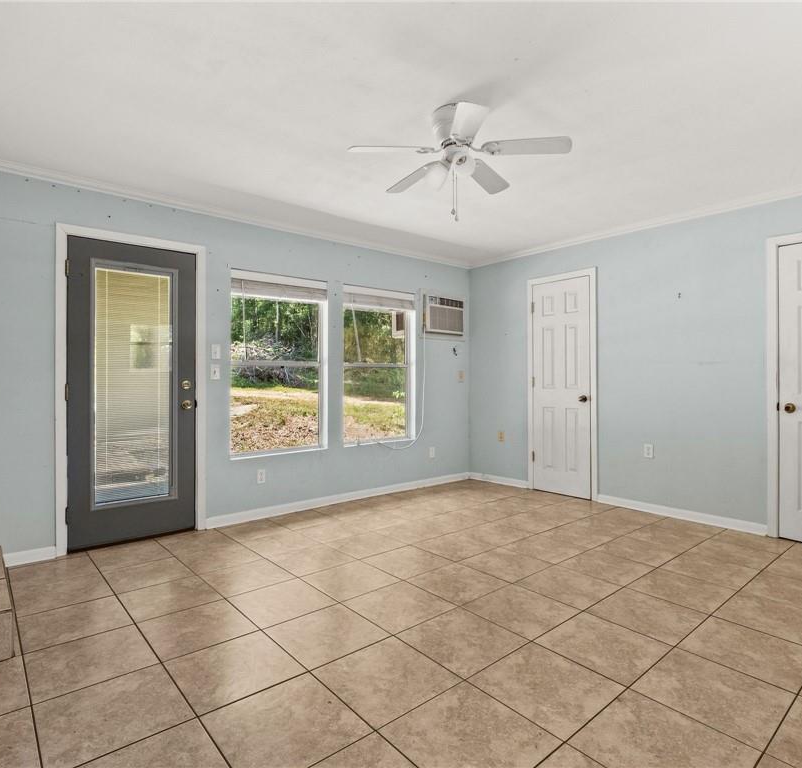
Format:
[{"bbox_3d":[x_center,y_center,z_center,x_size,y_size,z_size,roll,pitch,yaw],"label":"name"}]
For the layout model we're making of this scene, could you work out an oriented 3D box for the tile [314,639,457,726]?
[{"bbox_3d":[-0.055,1.090,1.757,0.405,0.012,0.405,0,0,-40],"label":"tile"}]

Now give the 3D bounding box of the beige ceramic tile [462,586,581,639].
[{"bbox_3d":[0.589,1.109,2.317,0.409,0.012,0.405,-1,1,-40],"label":"beige ceramic tile"}]

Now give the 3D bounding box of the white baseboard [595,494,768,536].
[{"bbox_3d":[2.201,1.041,3.836,0.015,0.075,1.236,-1,1,-43],"label":"white baseboard"}]

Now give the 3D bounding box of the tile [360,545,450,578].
[{"bbox_3d":[0.039,1.090,2.892,0.405,0.012,0.405,0,0,-40],"label":"tile"}]

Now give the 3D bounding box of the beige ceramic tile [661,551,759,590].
[{"bbox_3d":[1.802,1.090,2.755,0.405,0.012,0.405,0,0,-40],"label":"beige ceramic tile"}]

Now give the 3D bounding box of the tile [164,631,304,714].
[{"bbox_3d":[-0.653,1.123,1.866,0.405,0.013,0.405,-1,1,-40],"label":"tile"}]

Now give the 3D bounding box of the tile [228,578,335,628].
[{"bbox_3d":[-0.590,1.085,2.350,0.402,0.015,0.402,0,0,-41],"label":"tile"}]

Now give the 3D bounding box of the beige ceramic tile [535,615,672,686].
[{"bbox_3d":[0.838,1.085,1.958,0.402,0.015,0.402,0,0,-40],"label":"beige ceramic tile"}]

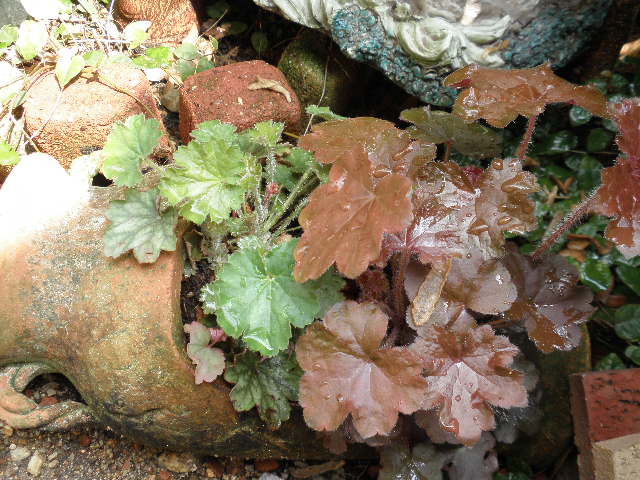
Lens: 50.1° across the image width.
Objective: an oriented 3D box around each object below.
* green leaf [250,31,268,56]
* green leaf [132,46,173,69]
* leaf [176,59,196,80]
[{"bbox_3d":[-0.080,-0.259,0.900,0.023,0.008,0.034,0,70,0],"label":"green leaf"},{"bbox_3d":[-0.213,-0.232,0.870,0.050,0.012,0.034,-4,53,-3],"label":"green leaf"},{"bbox_3d":[-0.150,-0.188,0.751,0.025,0.008,0.032,22,65,18],"label":"leaf"}]

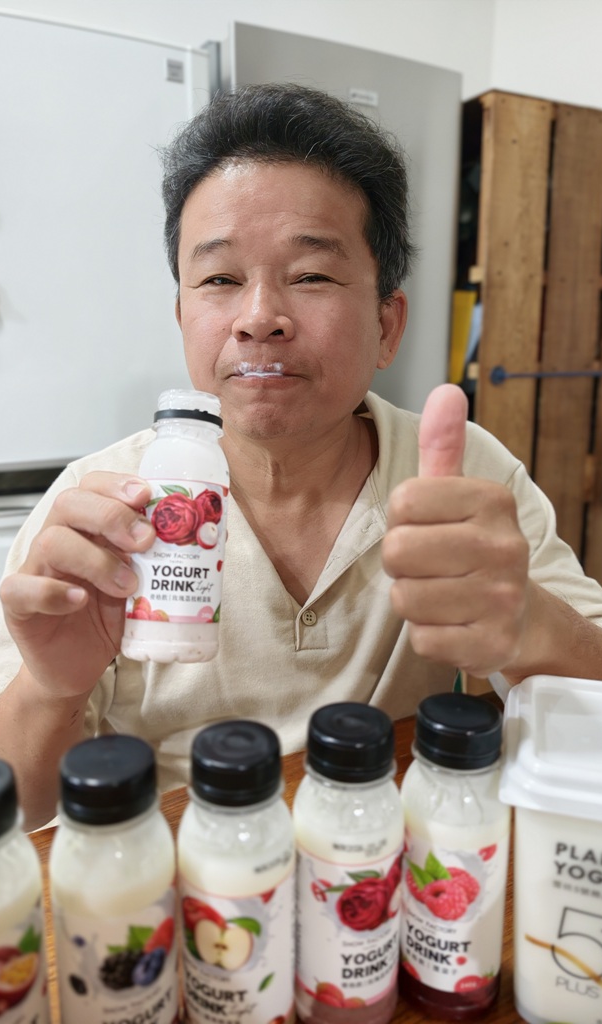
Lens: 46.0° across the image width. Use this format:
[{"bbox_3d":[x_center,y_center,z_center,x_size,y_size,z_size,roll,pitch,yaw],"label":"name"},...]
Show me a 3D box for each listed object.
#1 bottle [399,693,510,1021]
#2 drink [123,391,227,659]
[{"bbox_3d":[0.080,0.177,0.371,0.055,0.158,0.055,9,15,38],"label":"bottle"},{"bbox_3d":[-0.072,0.008,0.424,0.055,0.157,0.055,5,-6,-13],"label":"drink"}]

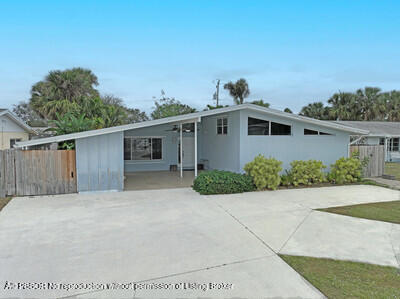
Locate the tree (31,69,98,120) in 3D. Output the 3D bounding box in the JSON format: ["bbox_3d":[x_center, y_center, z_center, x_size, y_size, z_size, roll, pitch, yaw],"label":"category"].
[{"bbox_3d":[-12.600,-3.450,26.000,5.900,8.700,5.600,0,4,0],"label":"tree"}]

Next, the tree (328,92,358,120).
[{"bbox_3d":[21.200,-4.350,41.000,4.100,8.400,4.100,0,4,0],"label":"tree"}]

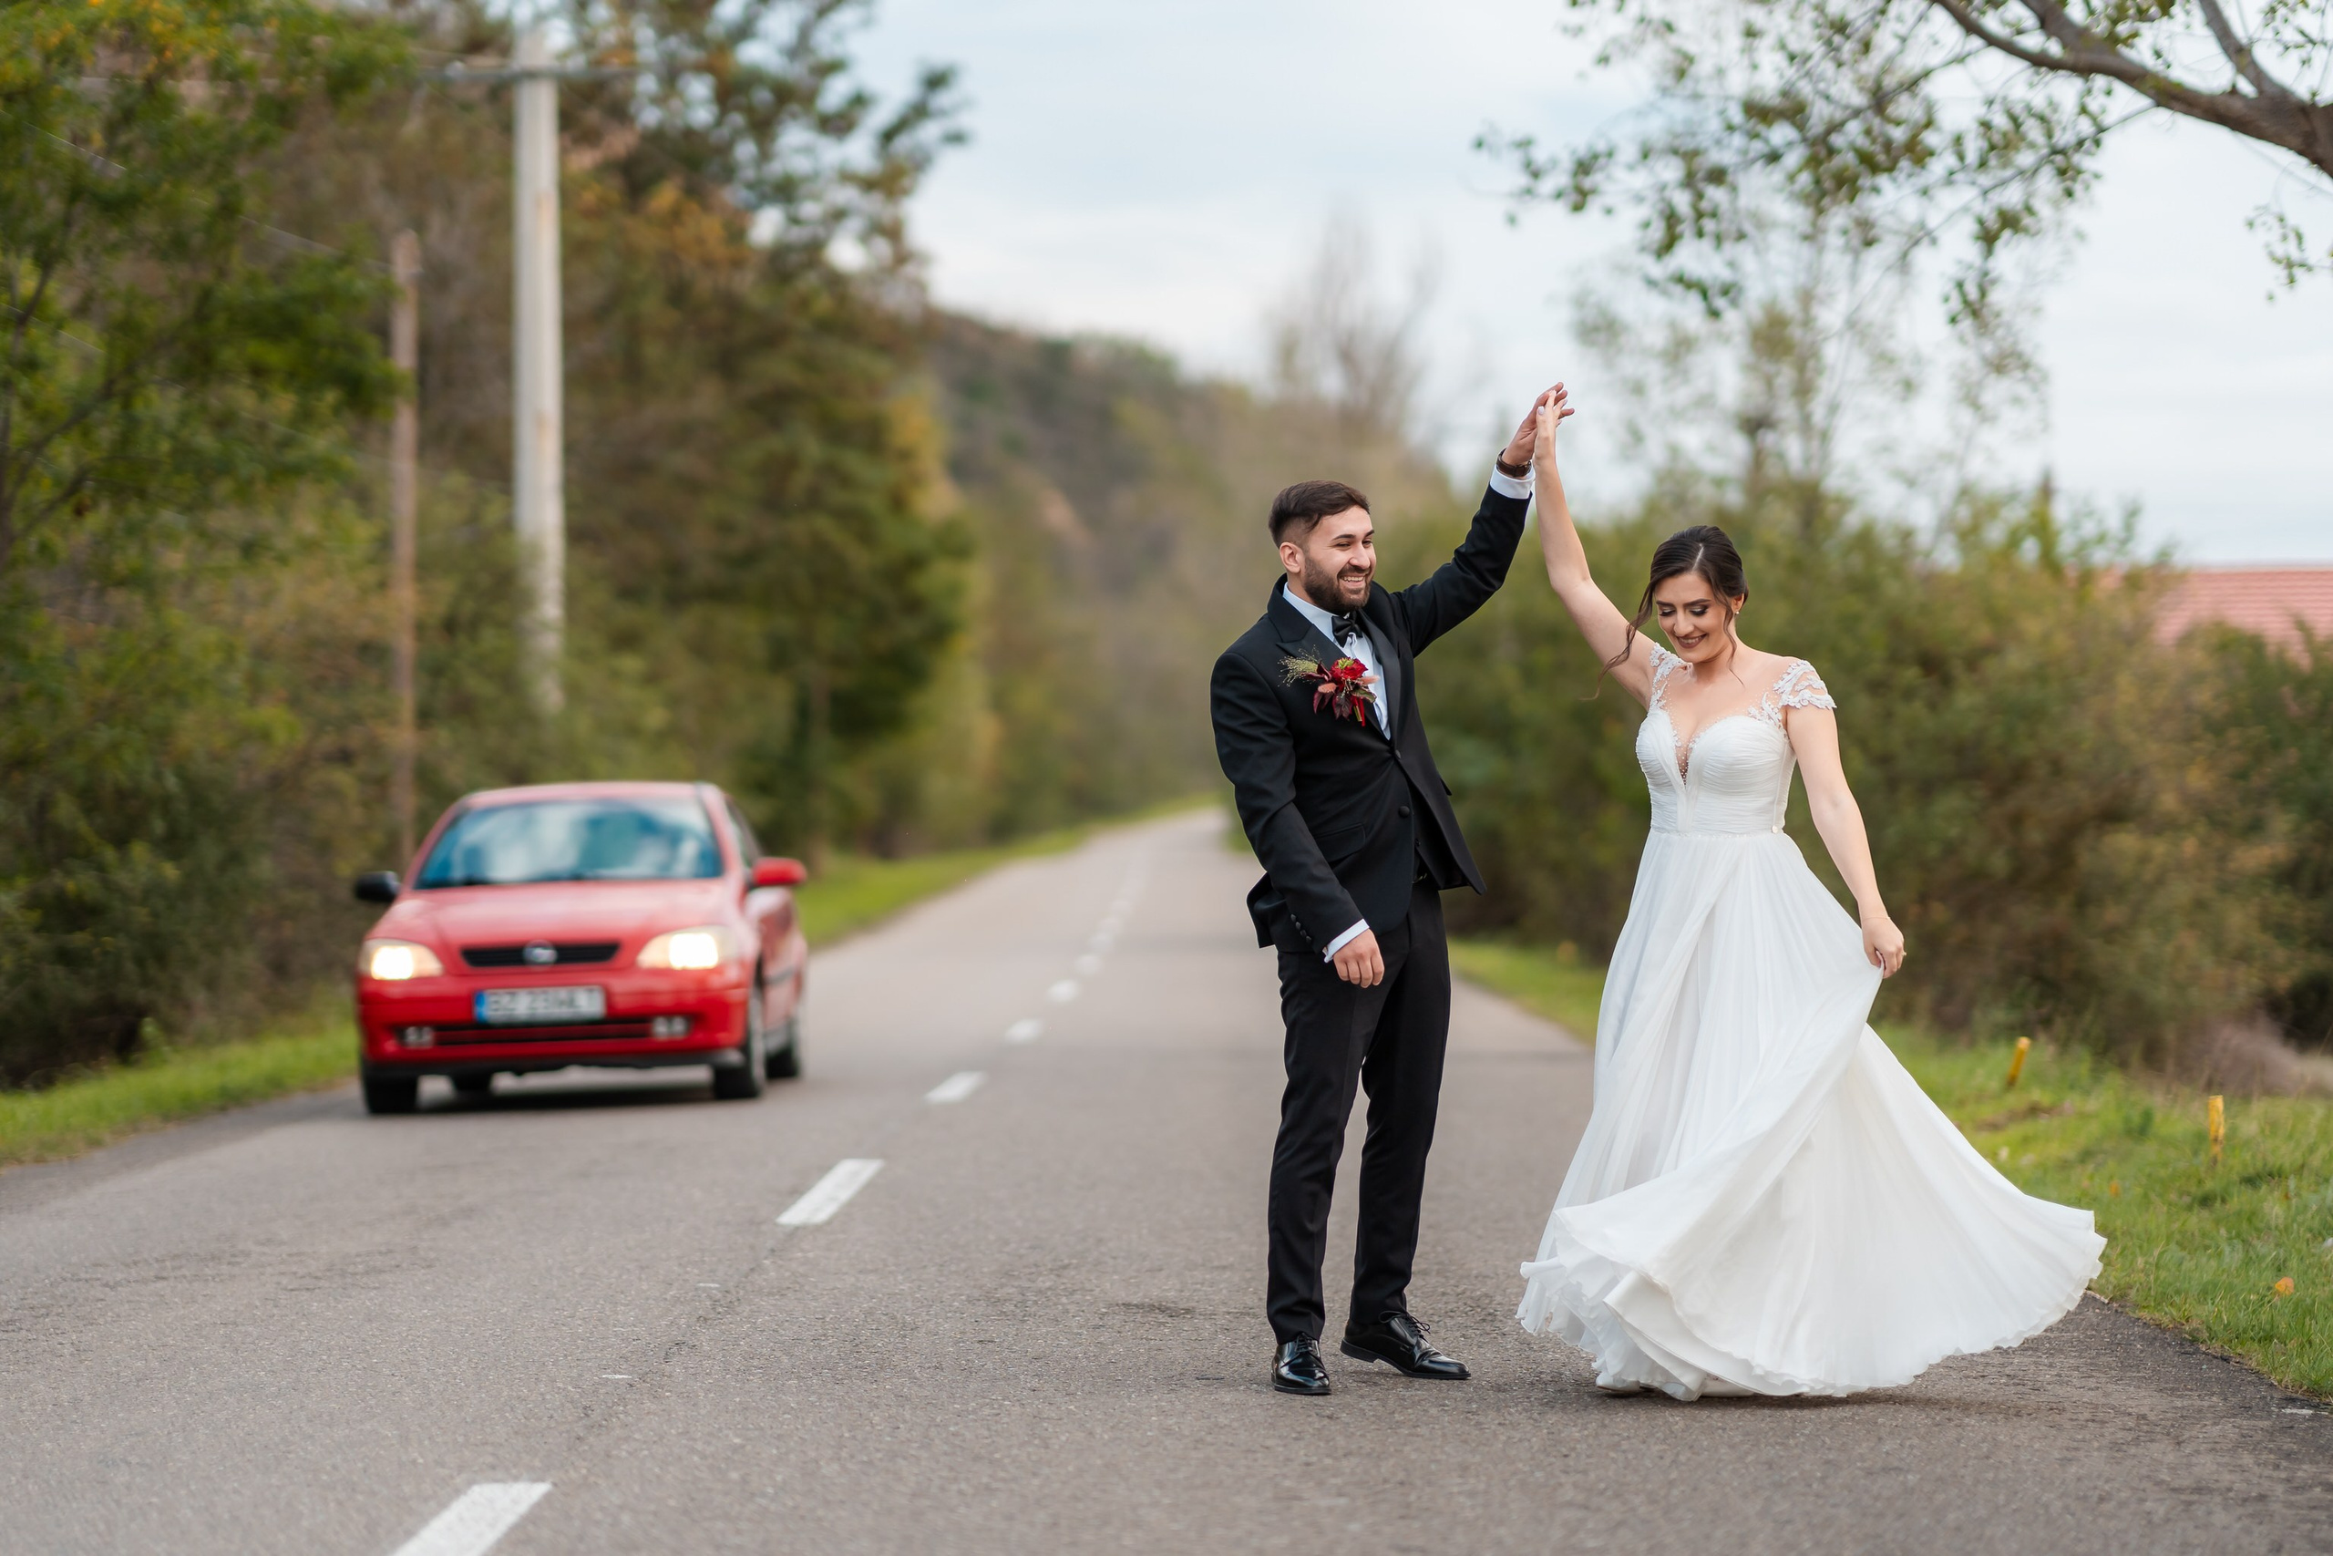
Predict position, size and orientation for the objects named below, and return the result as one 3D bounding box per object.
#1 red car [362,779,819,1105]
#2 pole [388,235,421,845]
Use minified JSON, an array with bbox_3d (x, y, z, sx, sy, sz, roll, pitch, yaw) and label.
[{"bbox_3d":[-2.570,0.710,24.800,1.870,1.420,4.120,-2,-1,0],"label":"red car"},{"bbox_3d":[-5.950,-1.330,43.000,0.190,5.950,0.190,-1,-1,0],"label":"pole"}]

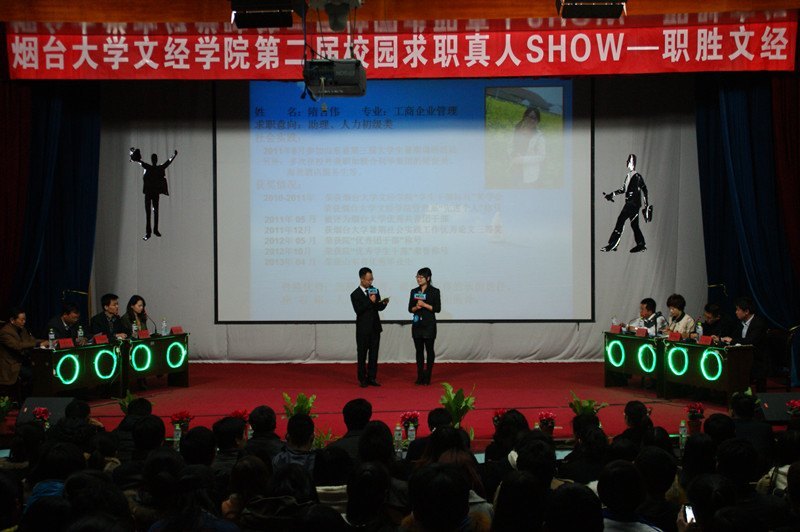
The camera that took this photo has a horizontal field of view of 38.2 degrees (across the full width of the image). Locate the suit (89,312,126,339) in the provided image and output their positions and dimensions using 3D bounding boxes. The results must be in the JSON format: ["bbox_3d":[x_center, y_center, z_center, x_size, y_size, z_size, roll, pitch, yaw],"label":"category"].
[{"bbox_3d":[-4.128,0.984,16.256,0.420,0.660,0.470,1,3,35],"label":"suit"}]

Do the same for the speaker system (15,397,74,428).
[{"bbox_3d":[-4.230,1.748,13.895,0.591,0.305,0.420,0,2,0],"label":"speaker system"}]

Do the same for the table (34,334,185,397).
[{"bbox_3d":[-3.890,1.405,15.680,0.400,0.760,2.850,0,1,25],"label":"table"}]

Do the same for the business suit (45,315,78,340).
[{"bbox_3d":[-4.572,0.985,15.612,0.420,0.660,0.470,1,3,35],"label":"business suit"}]

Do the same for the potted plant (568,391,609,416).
[{"bbox_3d":[1.975,1.541,12.100,0.420,0.520,0.400,0,1,0],"label":"potted plant"}]

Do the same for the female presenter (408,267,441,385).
[{"bbox_3d":[0.365,0.883,16.850,0.440,1.710,0.310,0,1,22],"label":"female presenter"}]

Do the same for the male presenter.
[{"bbox_3d":[-0.434,0.898,17.000,0.470,1.740,0.370,-1,1,-36],"label":"male presenter"}]

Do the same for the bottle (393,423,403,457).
[{"bbox_3d":[-0.020,1.404,9.400,0.066,0.240,0.066,0,1,0],"label":"bottle"}]

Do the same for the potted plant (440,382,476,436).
[{"bbox_3d":[0.613,1.514,12.100,0.360,0.570,0.360,0,1,0],"label":"potted plant"}]

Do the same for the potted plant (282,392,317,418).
[{"bbox_3d":[-1.122,1.663,12.863,0.380,0.510,0.360,0,2,0],"label":"potted plant"}]

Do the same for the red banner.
[{"bbox_3d":[-0.030,-2.795,15.102,10.307,0.621,0.050,0,2,2],"label":"red banner"}]

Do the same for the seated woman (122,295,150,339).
[{"bbox_3d":[-3.720,1.106,16.730,0.720,1.330,0.500,0,1,30],"label":"seated woman"}]

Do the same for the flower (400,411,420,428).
[{"bbox_3d":[0.115,1.743,12.817,0.210,0.280,0.200,0,2,0],"label":"flower"}]

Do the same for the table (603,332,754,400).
[{"bbox_3d":[3.717,1.384,15.615,0.440,0.779,2.355,-2,3,-30],"label":"table"}]

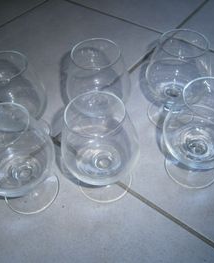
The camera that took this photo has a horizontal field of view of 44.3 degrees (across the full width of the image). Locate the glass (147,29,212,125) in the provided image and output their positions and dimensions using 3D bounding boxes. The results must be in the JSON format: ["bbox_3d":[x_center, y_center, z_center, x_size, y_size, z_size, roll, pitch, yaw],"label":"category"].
[{"bbox_3d":[0.096,-0.067,0.363,0.085,0.122,0.085,-2,50,2],"label":"glass"}]

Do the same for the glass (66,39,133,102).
[{"bbox_3d":[-0.011,-0.054,0.359,0.085,0.122,0.085,-2,50,2],"label":"glass"}]

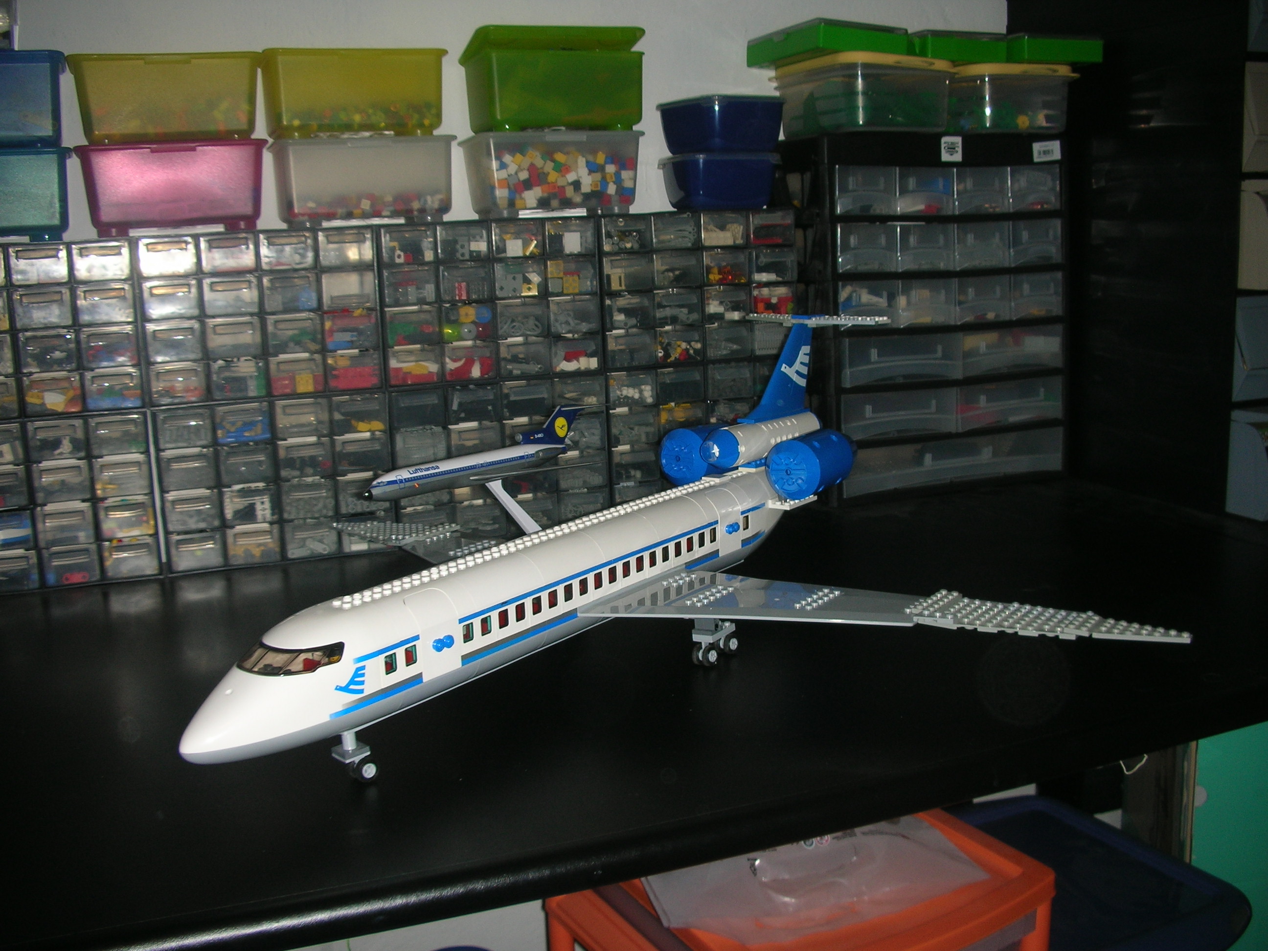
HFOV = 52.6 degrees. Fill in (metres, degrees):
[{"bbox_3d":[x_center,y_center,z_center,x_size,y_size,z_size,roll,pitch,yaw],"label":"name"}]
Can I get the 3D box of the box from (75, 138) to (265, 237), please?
[{"bbox_3d":[-0.440,-0.266,1.212,0.172,0.085,0.122,-6,12,-22],"label":"box"}]

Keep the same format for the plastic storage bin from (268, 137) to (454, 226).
[{"bbox_3d":[-0.274,-0.290,1.278,0.172,0.085,0.122,-6,12,-22],"label":"plastic storage bin"}]

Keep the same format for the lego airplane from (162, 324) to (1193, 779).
[{"bbox_3d":[-0.026,0.022,0.907,0.765,0.225,0.714,6,13,34],"label":"lego airplane"}]

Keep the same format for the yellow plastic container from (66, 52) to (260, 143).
[{"bbox_3d":[-0.442,-0.343,1.198,0.172,0.085,0.122,-6,12,-22],"label":"yellow plastic container"}]

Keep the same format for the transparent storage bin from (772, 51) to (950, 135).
[{"bbox_3d":[0.255,-0.422,1.434,0.153,0.084,0.155,-6,12,-22],"label":"transparent storage bin"}]

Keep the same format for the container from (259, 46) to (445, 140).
[{"bbox_3d":[-0.279,-0.368,1.262,0.172,0.085,0.122,-6,12,-22],"label":"container"}]

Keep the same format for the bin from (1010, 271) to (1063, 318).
[{"bbox_3d":[0.437,-0.220,1.547,0.077,0.052,0.155,-6,12,-22],"label":"bin"}]

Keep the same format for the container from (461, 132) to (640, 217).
[{"bbox_3d":[-0.090,-0.314,1.353,0.172,0.085,0.122,-6,12,-22],"label":"container"}]

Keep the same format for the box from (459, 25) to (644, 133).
[{"bbox_3d":[-0.089,-0.404,1.339,0.174,0.103,0.128,-6,12,-22],"label":"box"}]

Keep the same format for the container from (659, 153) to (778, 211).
[{"bbox_3d":[0.092,-0.321,1.420,0.104,0.062,0.104,-6,12,-22],"label":"container"}]

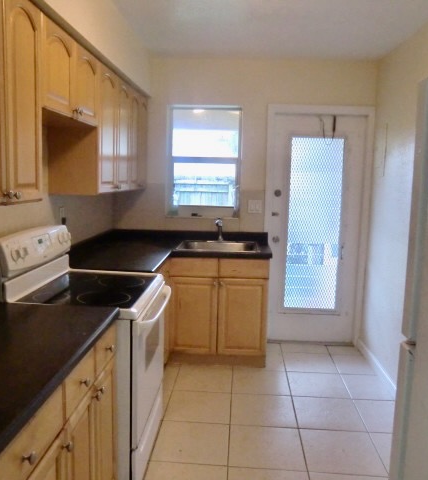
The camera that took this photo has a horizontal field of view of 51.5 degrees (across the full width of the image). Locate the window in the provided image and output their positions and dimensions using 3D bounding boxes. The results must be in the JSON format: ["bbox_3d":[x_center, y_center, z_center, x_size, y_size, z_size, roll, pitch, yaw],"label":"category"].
[{"bbox_3d":[-0.084,-0.681,3.925,0.627,0.952,0.101,2,8,4],"label":"window"}]

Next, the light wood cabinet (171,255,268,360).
[{"bbox_3d":[0.051,0.529,3.731,0.757,0.883,0.618,2,8,4],"label":"light wood cabinet"}]

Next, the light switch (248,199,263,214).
[{"bbox_3d":[0.367,-0.292,3.900,0.123,0.123,0.015,2,8,4],"label":"light switch"}]

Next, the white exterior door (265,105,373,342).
[{"bbox_3d":[0.878,-0.092,3.927,0.864,2.100,0.091,2,8,4],"label":"white exterior door"}]

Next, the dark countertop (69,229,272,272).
[{"bbox_3d":[-0.272,0.071,3.302,1.403,0.132,1.382,2,8,4],"label":"dark countertop"}]

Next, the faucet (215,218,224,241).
[{"bbox_3d":[0.042,-0.075,3.804,0.091,0.212,0.192,3,8,10],"label":"faucet"}]

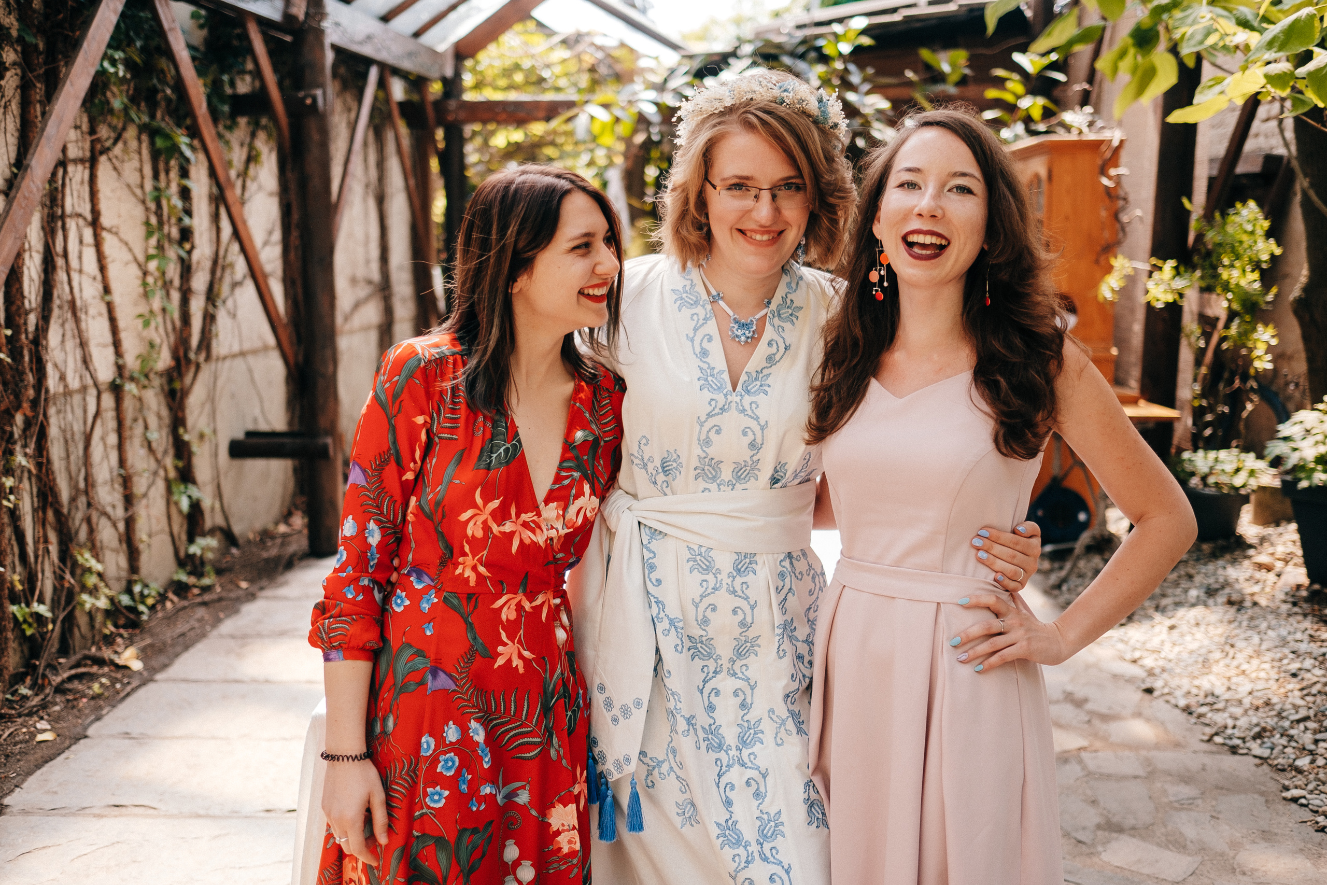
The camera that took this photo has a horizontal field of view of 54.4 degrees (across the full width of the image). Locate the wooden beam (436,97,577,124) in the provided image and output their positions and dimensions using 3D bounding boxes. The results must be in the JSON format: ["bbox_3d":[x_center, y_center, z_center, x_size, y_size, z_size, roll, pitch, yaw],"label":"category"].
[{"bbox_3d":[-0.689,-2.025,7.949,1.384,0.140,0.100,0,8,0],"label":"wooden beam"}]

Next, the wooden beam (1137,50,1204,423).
[{"bbox_3d":[2.735,-0.827,7.028,0.150,2.700,0.150,1,8,0],"label":"wooden beam"}]

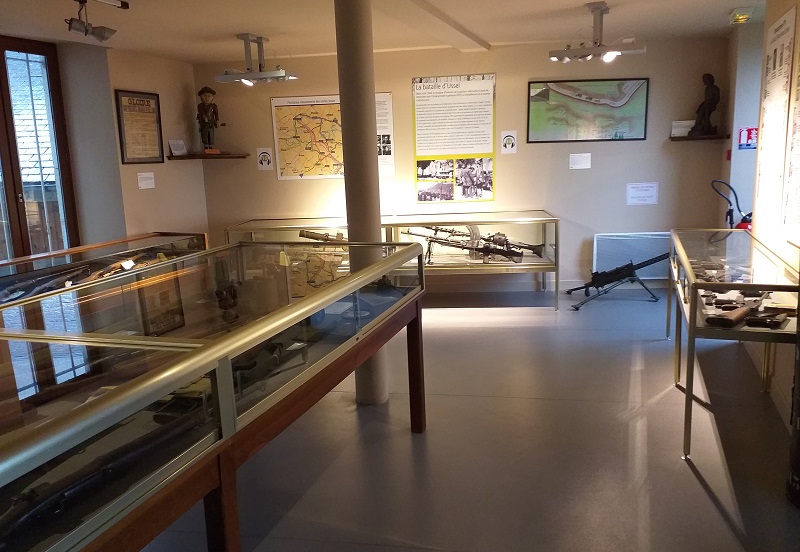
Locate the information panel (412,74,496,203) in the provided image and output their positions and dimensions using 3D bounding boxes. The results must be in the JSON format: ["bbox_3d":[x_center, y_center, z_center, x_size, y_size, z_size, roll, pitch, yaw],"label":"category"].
[{"bbox_3d":[0.545,-1.343,6.146,0.800,1.205,0.020,-1,9,5],"label":"information panel"}]

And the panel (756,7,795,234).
[{"bbox_3d":[2.141,-0.844,3.586,0.020,1.175,0.770,2,10,21],"label":"panel"}]

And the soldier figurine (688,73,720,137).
[{"bbox_3d":[2.784,-1.571,5.717,0.270,0.550,0.220,-8,11,-32],"label":"soldier figurine"}]

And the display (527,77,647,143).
[{"bbox_3d":[1.805,-1.594,6.005,1.135,0.578,0.030,-1,9,5],"label":"display"}]

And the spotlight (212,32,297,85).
[{"bbox_3d":[-1.231,-1.833,5.348,0.700,0.380,0.320,2,10,21],"label":"spotlight"}]

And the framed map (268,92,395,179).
[{"bbox_3d":[-0.666,-1.388,6.231,1.205,0.810,0.020,-1,9,5],"label":"framed map"}]

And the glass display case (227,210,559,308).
[{"bbox_3d":[-0.048,-0.127,5.911,2.920,0.801,0.830,-1,9,5],"label":"glass display case"}]

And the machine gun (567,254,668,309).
[{"bbox_3d":[2.026,0.011,5.552,1.130,0.480,0.320,-4,10,-10],"label":"machine gun"}]

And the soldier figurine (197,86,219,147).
[{"bbox_3d":[-1.860,-1.519,6.039,0.215,0.595,0.160,-6,10,-20],"label":"soldier figurine"}]

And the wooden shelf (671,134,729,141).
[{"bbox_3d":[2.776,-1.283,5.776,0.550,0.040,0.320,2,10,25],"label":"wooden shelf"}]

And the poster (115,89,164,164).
[{"bbox_3d":[-2.311,-1.327,5.596,0.030,0.625,0.505,2,10,21],"label":"poster"}]

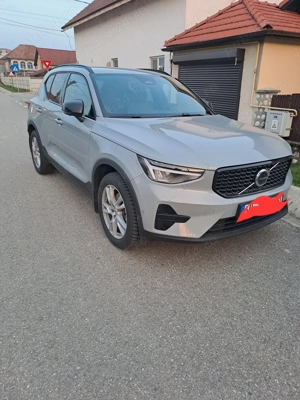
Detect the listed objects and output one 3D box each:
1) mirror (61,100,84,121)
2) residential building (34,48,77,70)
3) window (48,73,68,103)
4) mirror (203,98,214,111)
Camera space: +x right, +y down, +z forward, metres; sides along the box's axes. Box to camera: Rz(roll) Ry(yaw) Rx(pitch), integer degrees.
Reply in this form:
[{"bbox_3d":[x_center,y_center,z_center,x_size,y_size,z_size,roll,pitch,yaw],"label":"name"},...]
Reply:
[{"bbox_3d":[-0.781,-0.913,2.960,0.220,0.200,0.130,-13,26,-32],"label":"mirror"},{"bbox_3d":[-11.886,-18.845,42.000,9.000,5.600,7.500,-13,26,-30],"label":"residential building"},{"bbox_3d":[-1.219,-1.486,3.883,0.070,0.430,0.650,10,13,-38],"label":"window"},{"bbox_3d":[0.774,-1.226,3.839,0.230,0.180,0.150,-13,26,-31],"label":"mirror"}]

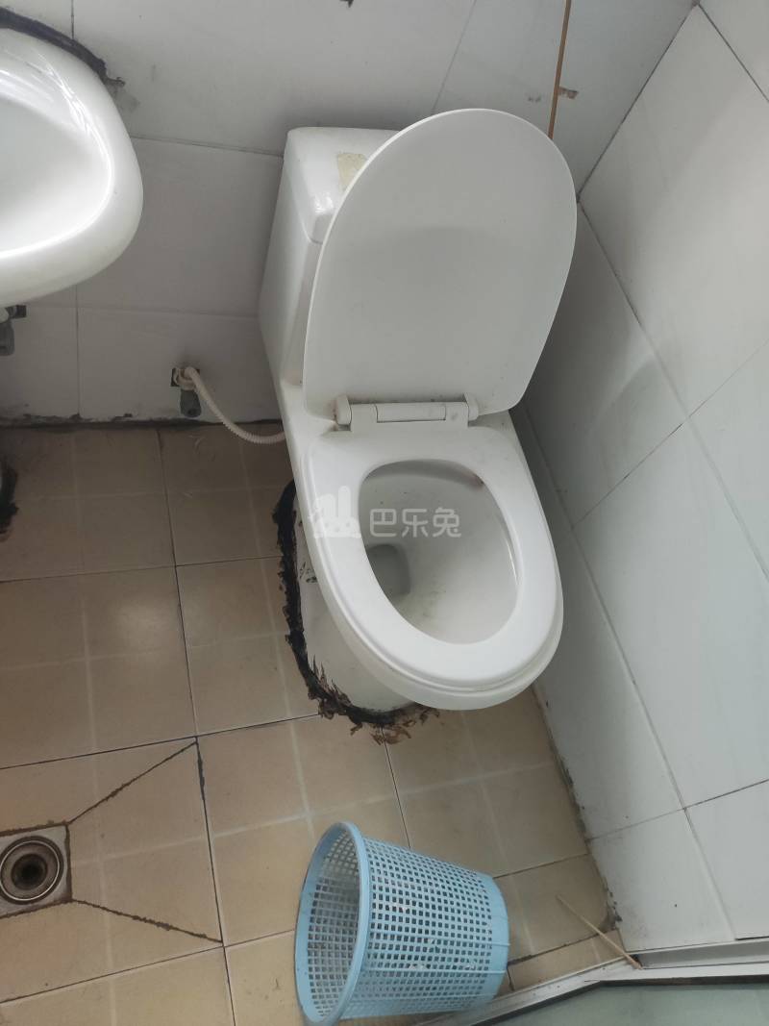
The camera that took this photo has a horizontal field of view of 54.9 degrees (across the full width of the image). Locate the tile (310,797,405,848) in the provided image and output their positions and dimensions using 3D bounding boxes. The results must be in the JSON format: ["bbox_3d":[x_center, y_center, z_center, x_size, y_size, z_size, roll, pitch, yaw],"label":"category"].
[{"bbox_3d":[-0.032,0.533,1.156,0.150,0.010,0.150,-4,61,-22],"label":"tile"}]

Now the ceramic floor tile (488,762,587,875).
[{"bbox_3d":[0.251,0.504,1.237,0.149,0.010,0.149,-4,61,-21],"label":"ceramic floor tile"}]

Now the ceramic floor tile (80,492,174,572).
[{"bbox_3d":[-0.453,0.035,1.302,0.149,0.010,0.149,-4,61,-21],"label":"ceramic floor tile"}]

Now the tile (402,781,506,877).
[{"bbox_3d":[0.112,0.525,1.213,0.150,0.010,0.150,-4,61,-22],"label":"tile"}]

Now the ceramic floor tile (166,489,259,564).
[{"bbox_3d":[-0.313,0.024,1.355,0.149,0.010,0.149,-4,61,-21],"label":"ceramic floor tile"}]

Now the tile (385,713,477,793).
[{"bbox_3d":[0.078,0.395,1.282,0.150,0.010,0.150,-4,61,-22],"label":"tile"}]

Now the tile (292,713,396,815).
[{"bbox_3d":[-0.065,0.398,1.200,0.149,0.010,0.149,-4,61,-21],"label":"tile"}]

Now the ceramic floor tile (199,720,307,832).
[{"bbox_3d":[-0.209,0.415,1.167,0.150,0.010,0.150,-4,61,-22],"label":"ceramic floor tile"}]

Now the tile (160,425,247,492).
[{"bbox_3d":[-0.349,-0.104,1.424,0.149,0.010,0.149,-4,61,-21],"label":"tile"}]

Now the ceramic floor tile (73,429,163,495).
[{"bbox_3d":[-0.495,-0.094,1.381,0.150,0.010,0.150,-4,61,-22],"label":"ceramic floor tile"}]

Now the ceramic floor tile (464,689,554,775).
[{"bbox_3d":[0.215,0.376,1.306,0.149,0.010,0.149,-4,61,-21],"label":"ceramic floor tile"}]

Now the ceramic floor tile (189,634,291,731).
[{"bbox_3d":[-0.244,0.286,1.234,0.150,0.010,0.150,-4,61,-22],"label":"ceramic floor tile"}]

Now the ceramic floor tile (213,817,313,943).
[{"bbox_3d":[-0.174,0.542,1.100,0.150,0.010,0.150,-4,61,-22],"label":"ceramic floor tile"}]

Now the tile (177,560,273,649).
[{"bbox_3d":[-0.277,0.152,1.286,0.149,0.010,0.149,-4,61,-21],"label":"tile"}]

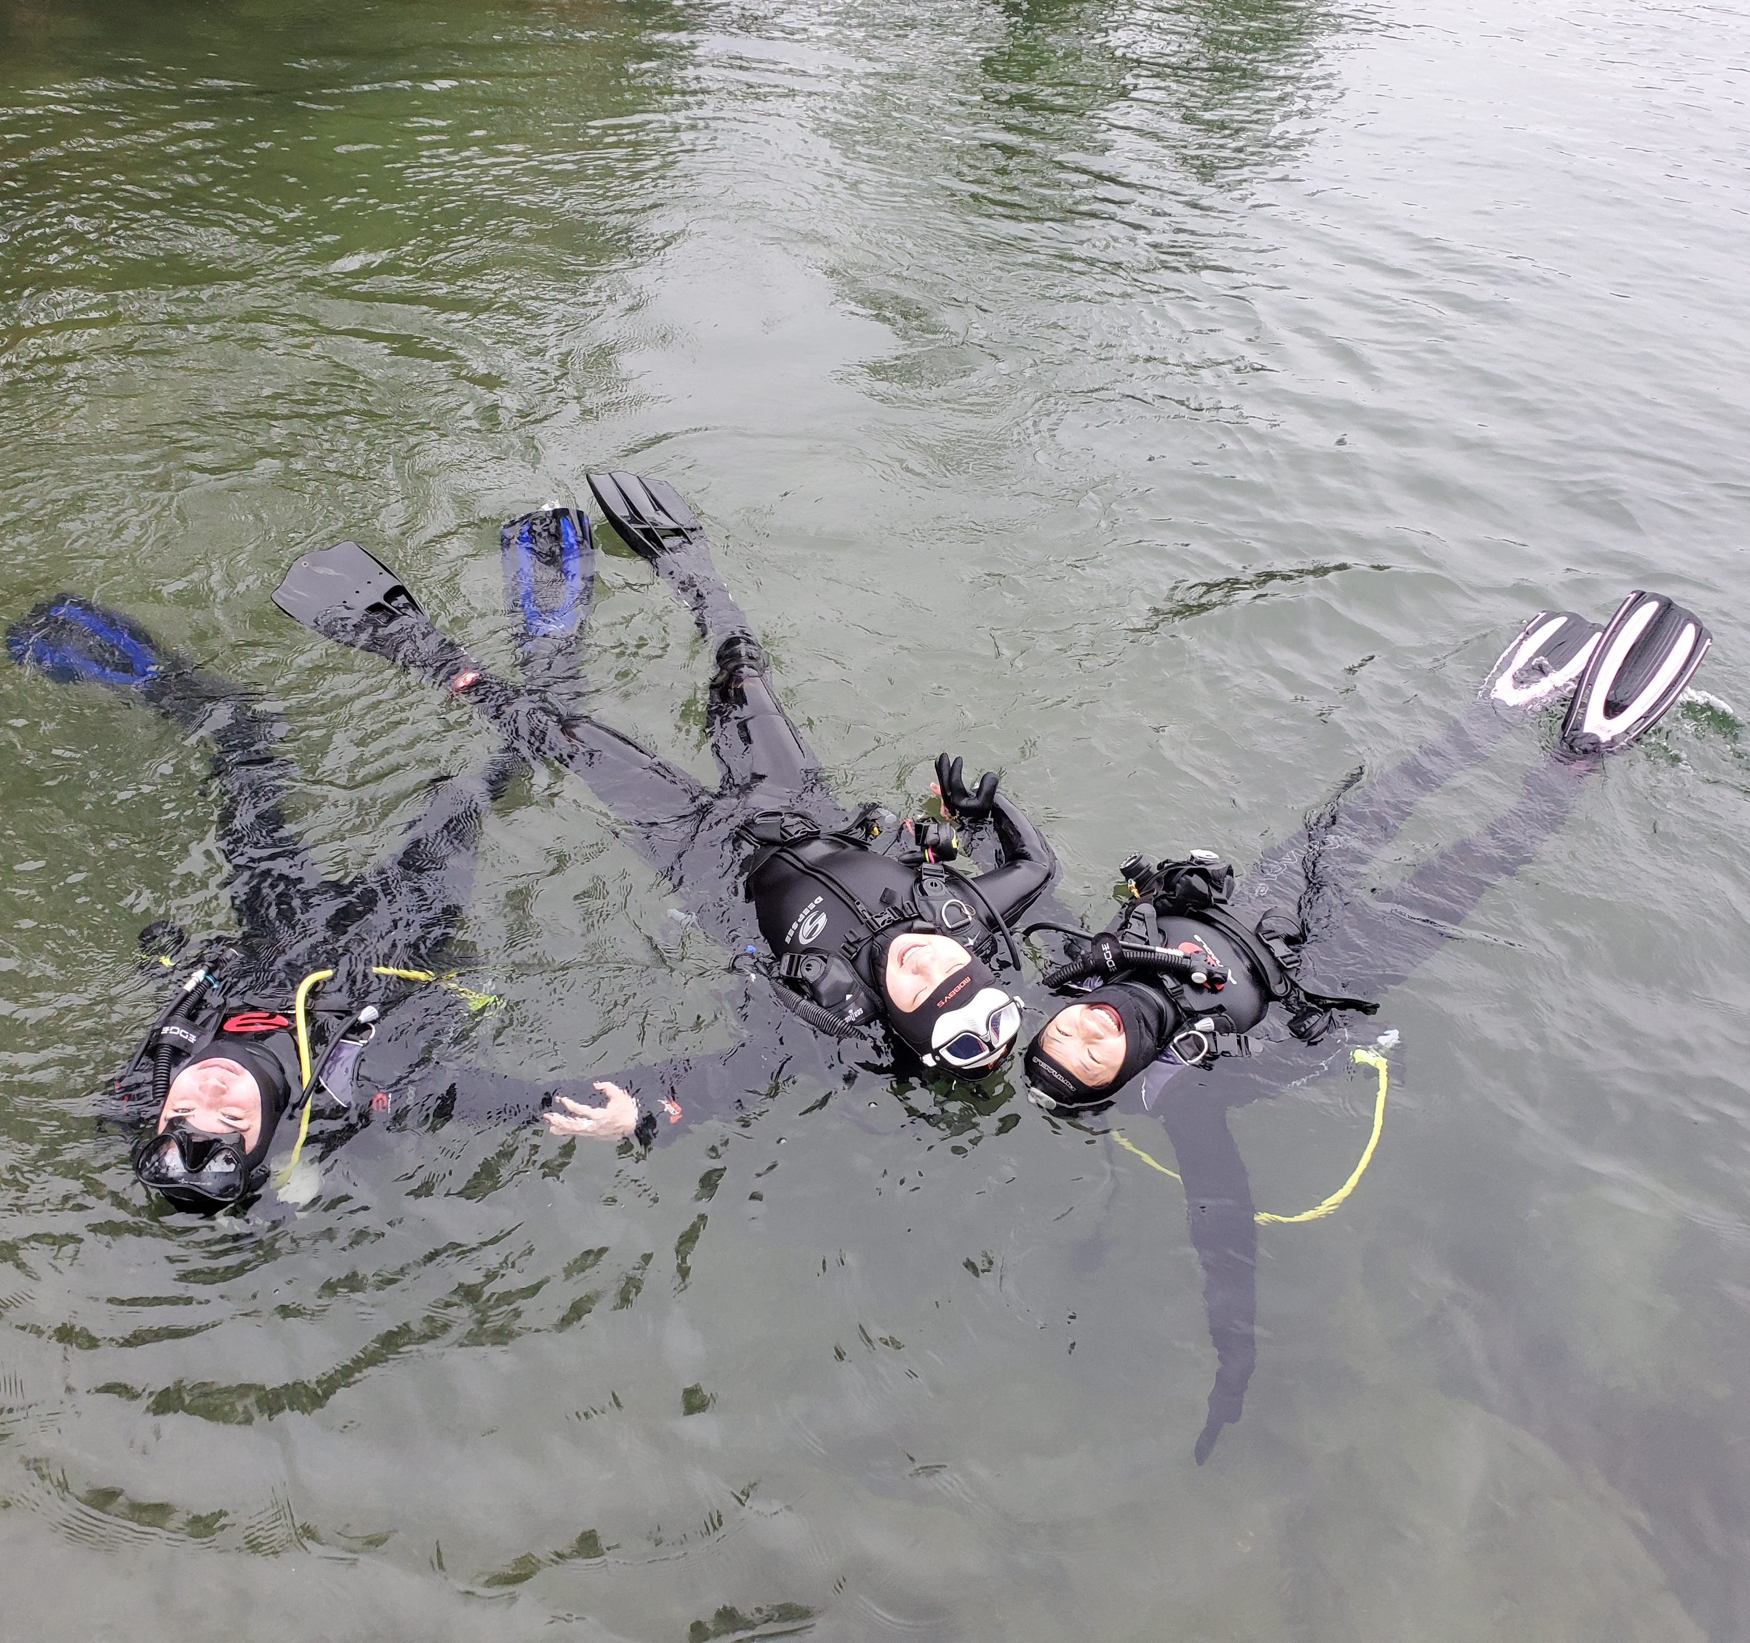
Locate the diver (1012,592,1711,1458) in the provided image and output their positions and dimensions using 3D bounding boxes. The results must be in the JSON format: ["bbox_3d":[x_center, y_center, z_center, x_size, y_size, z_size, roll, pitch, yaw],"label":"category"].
[{"bbox_3d":[0.996,0.223,3.136,1.965,0.490,0.826,-31,53,-28],"label":"diver"}]

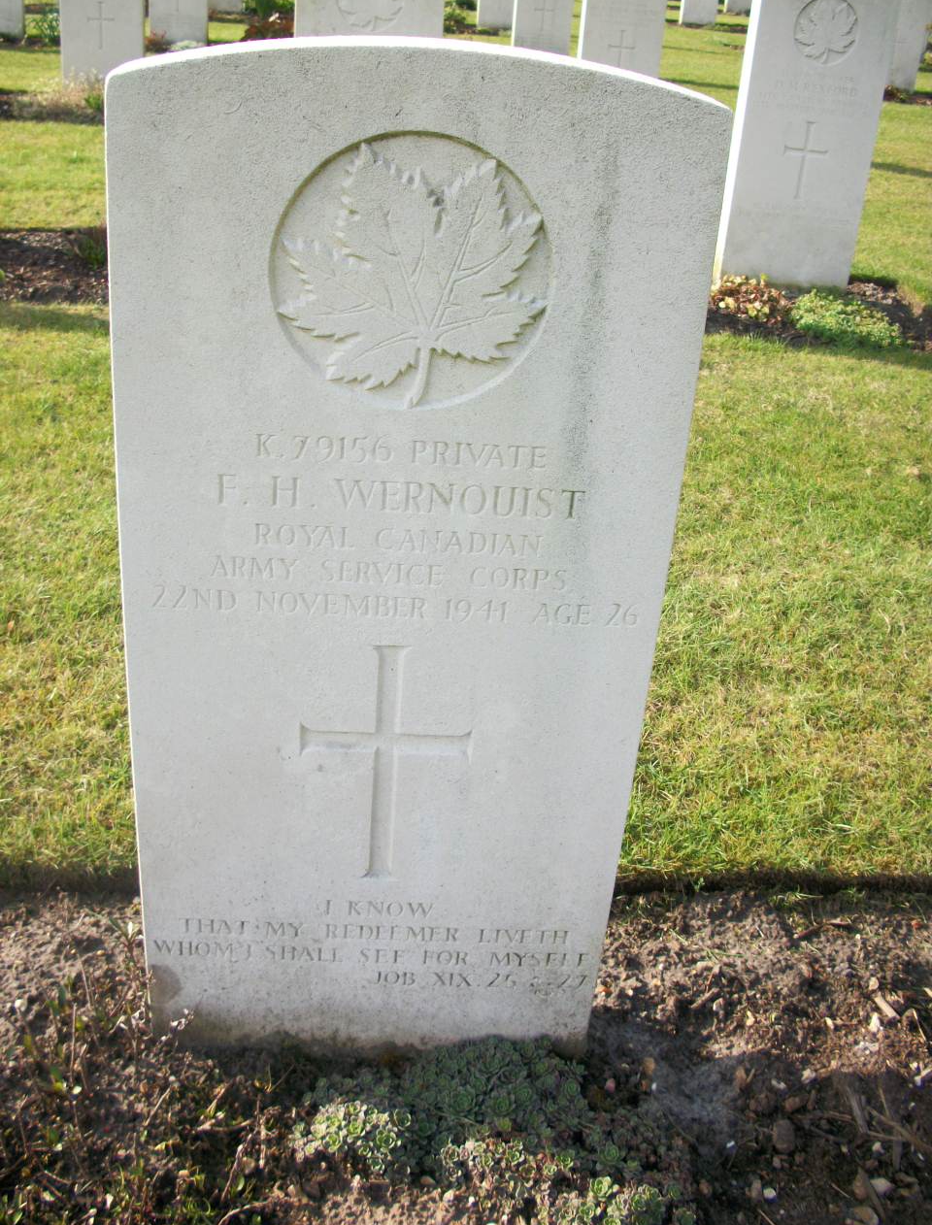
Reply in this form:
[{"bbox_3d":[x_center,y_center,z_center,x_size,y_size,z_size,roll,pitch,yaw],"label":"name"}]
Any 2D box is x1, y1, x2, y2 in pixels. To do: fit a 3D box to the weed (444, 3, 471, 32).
[{"bbox_3d":[-0.119,-4.699,9.945,0.260,0.200,0.230,3,27,-3],"label":"weed"}]

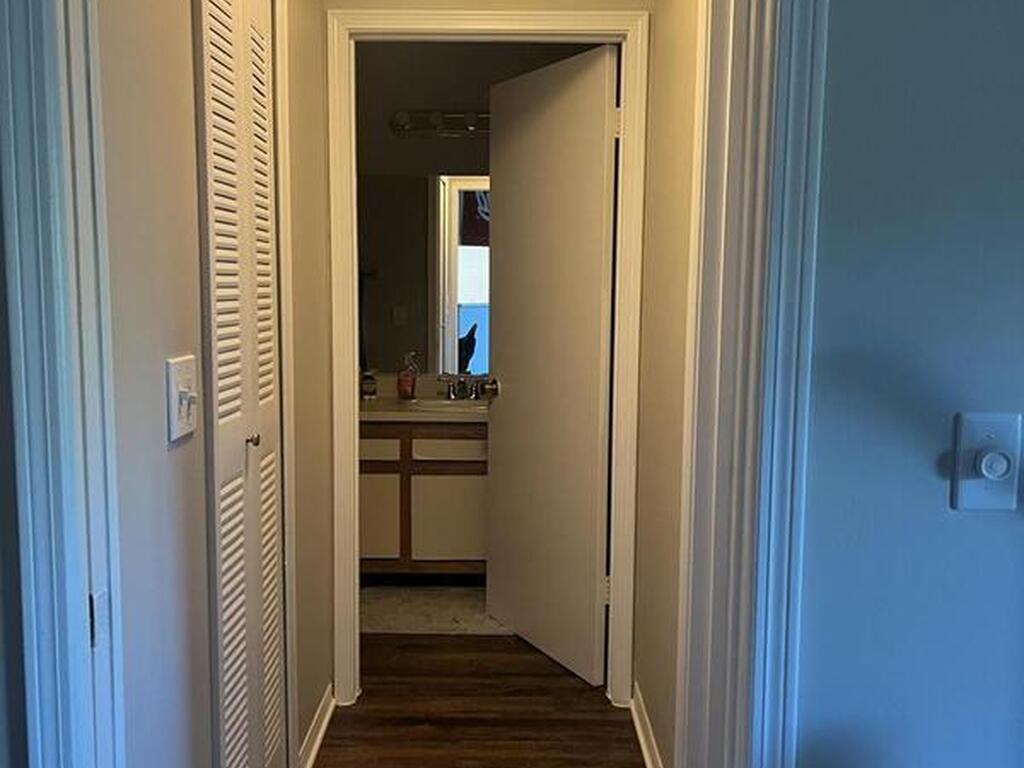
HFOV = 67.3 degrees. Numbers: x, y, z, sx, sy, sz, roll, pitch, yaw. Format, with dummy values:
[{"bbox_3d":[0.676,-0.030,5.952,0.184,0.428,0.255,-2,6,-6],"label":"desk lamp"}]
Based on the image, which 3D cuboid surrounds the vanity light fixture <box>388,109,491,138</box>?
[{"bbox_3d":[-0.228,-1.173,3.471,0.640,0.110,0.120,1,6,0],"label":"vanity light fixture"}]

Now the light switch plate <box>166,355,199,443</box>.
[{"bbox_3d":[-0.511,0.022,1.196,0.016,0.120,0.088,1,6,0],"label":"light switch plate"}]

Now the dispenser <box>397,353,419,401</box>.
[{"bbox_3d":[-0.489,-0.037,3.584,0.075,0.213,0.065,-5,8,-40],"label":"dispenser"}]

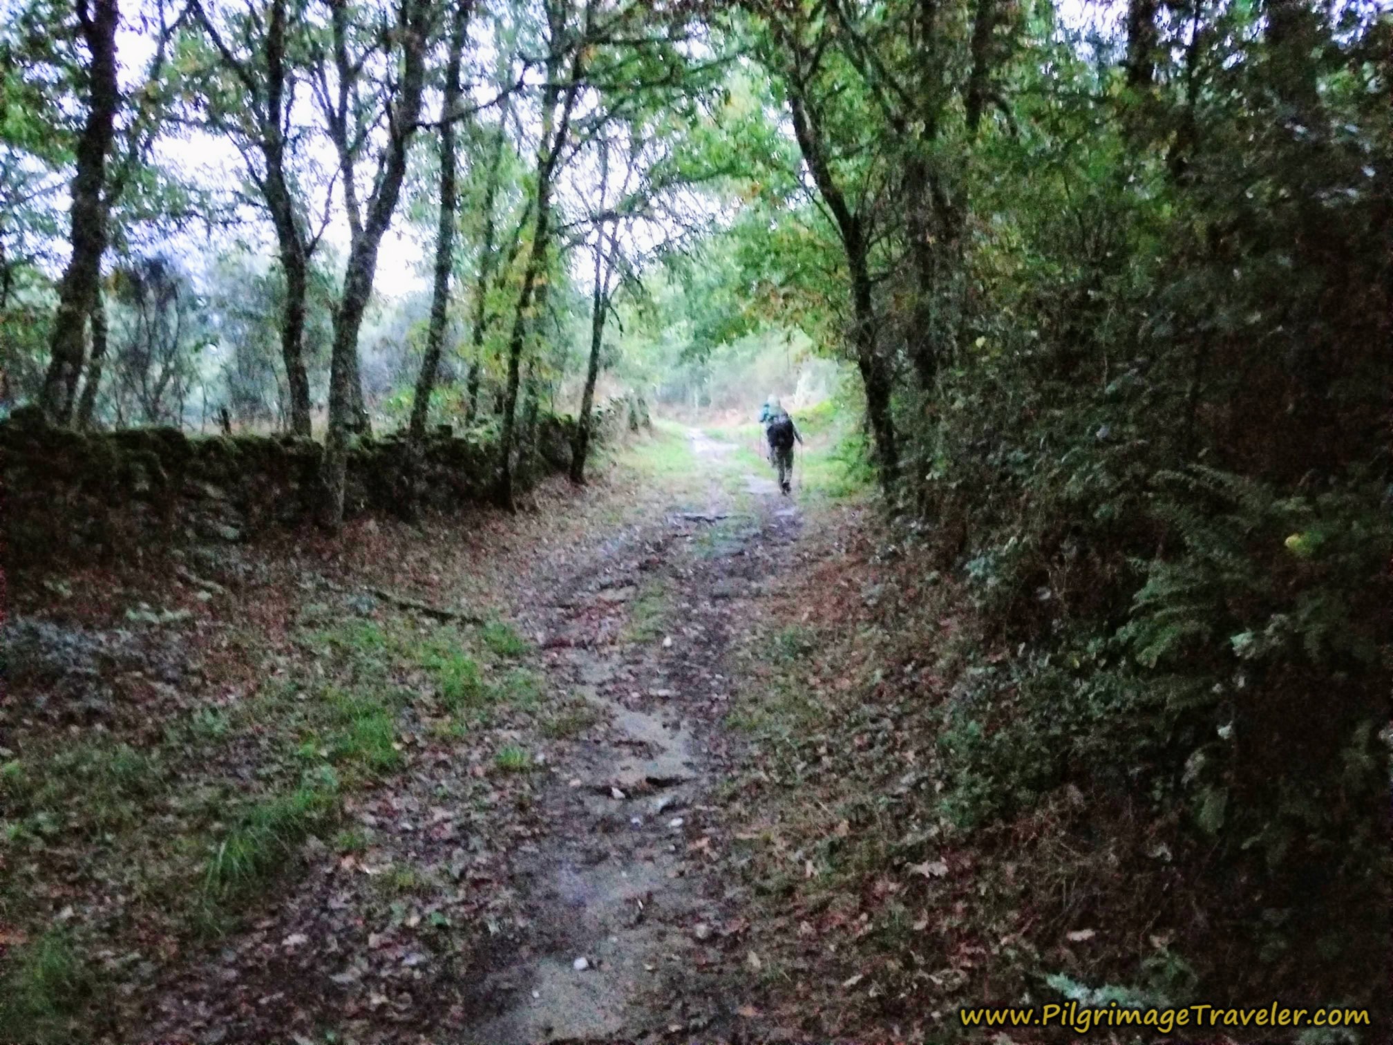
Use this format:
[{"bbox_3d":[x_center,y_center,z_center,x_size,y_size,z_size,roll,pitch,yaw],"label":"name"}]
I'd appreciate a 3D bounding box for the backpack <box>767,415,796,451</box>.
[{"bbox_3d":[1.355,-1.430,16.700,0.410,0.580,0.320,-1,-1,-7],"label":"backpack"}]

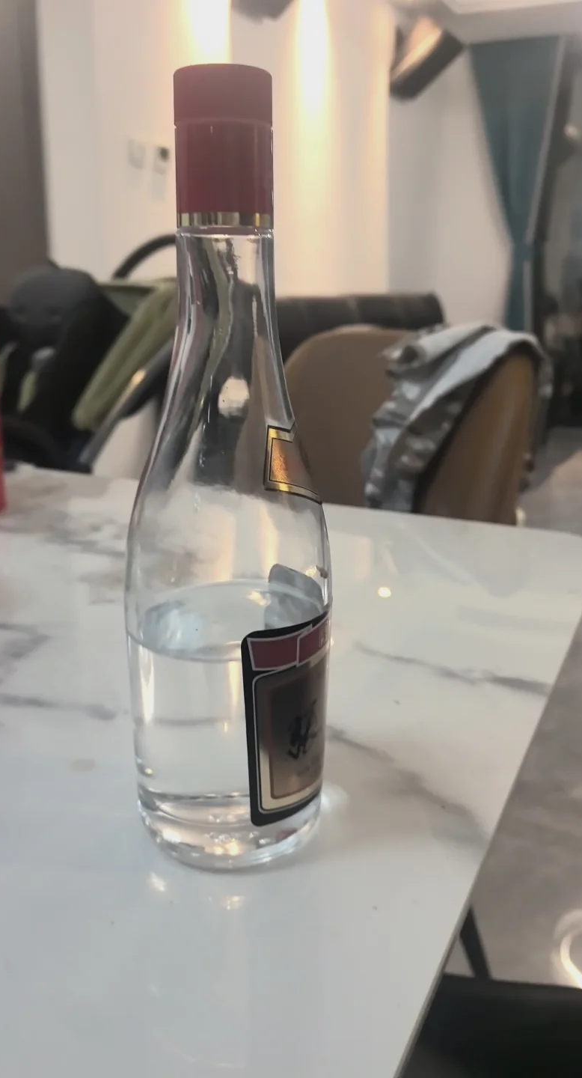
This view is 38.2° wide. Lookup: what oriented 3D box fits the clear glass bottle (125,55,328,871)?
[{"bbox_3d":[-0.023,-0.016,0.298,0.075,0.265,0.075,4,18,10],"label":"clear glass bottle"}]

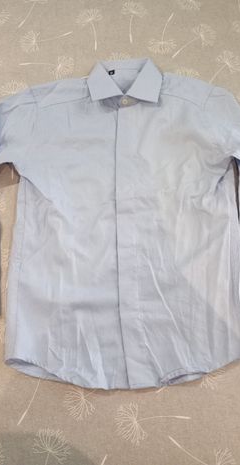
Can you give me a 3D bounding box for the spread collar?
[{"bbox_3d":[0.011,-0.334,0.839,0.166,0.038,0.112,-2,69,-1],"label":"spread collar"}]

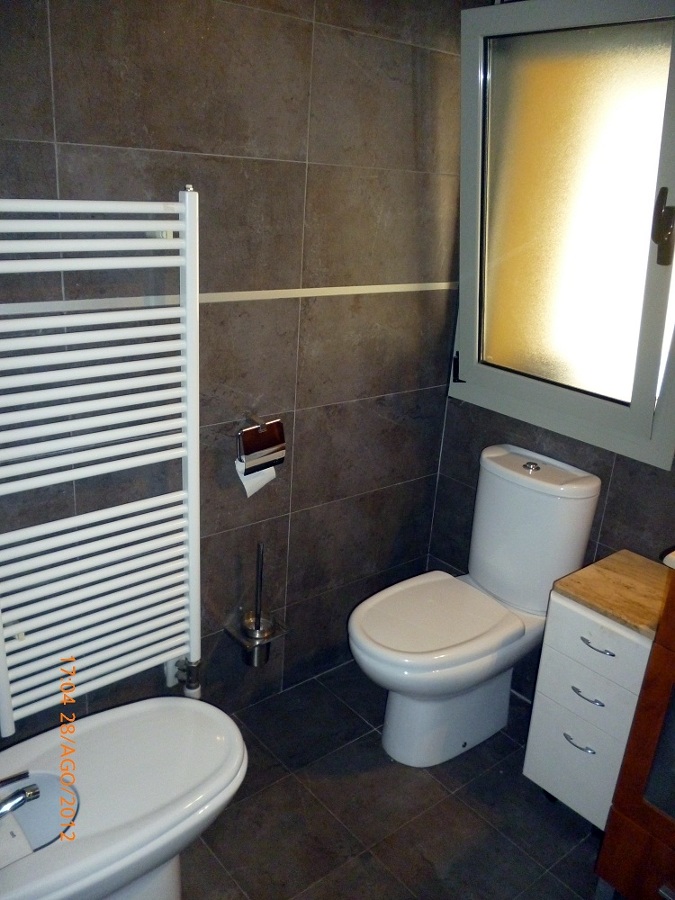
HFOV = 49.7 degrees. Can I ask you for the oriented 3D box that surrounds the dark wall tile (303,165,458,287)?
[{"bbox_3d":[0.150,-0.600,1.986,0.610,0.297,0.012,-12,25,-38],"label":"dark wall tile"}]

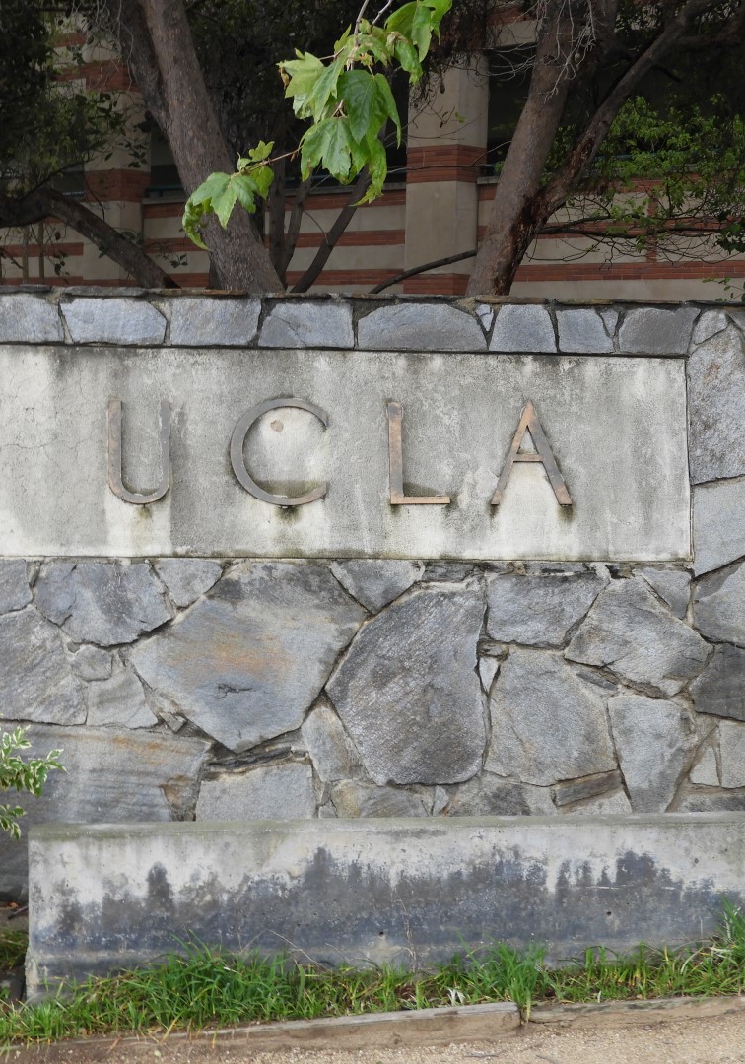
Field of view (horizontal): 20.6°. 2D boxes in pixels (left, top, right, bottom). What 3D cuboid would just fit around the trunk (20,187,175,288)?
[{"bbox_3d":[-1.075,-1.149,8.000,0.600,0.420,0.200,1,4,0],"label":"trunk"}]

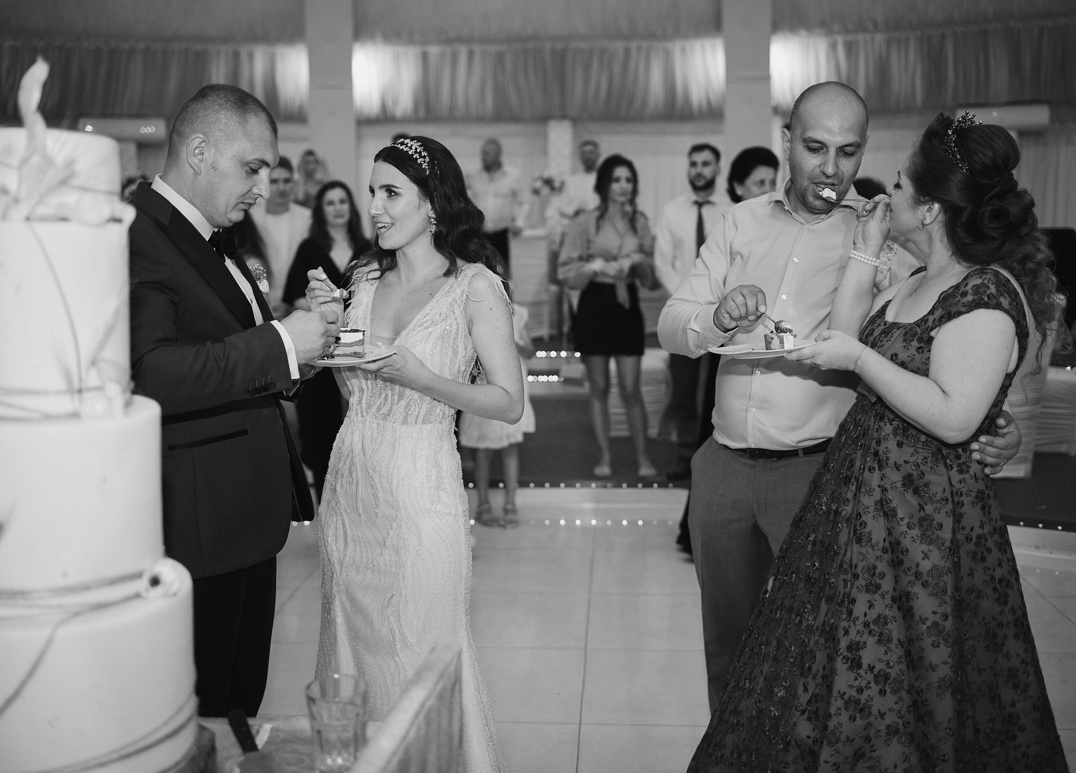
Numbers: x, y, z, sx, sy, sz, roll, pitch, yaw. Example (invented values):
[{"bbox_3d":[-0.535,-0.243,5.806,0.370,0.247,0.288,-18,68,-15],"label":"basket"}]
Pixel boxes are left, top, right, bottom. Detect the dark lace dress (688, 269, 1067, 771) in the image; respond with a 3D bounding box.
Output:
[{"bbox_3d":[0.714,0.438,2.286,0.880,1.335,0.850,-5,9,-30],"label":"dark lace dress"}]

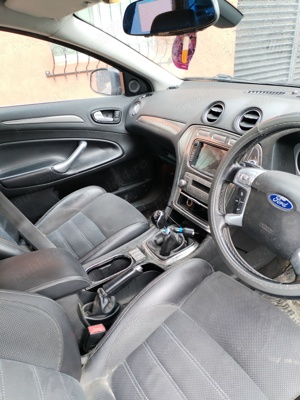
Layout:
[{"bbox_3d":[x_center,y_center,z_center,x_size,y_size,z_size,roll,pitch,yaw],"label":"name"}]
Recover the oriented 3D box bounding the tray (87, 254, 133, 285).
[{"bbox_3d":[-0.126,0.246,0.972,0.165,0.060,0.085,-21,31,-27],"label":"tray"}]

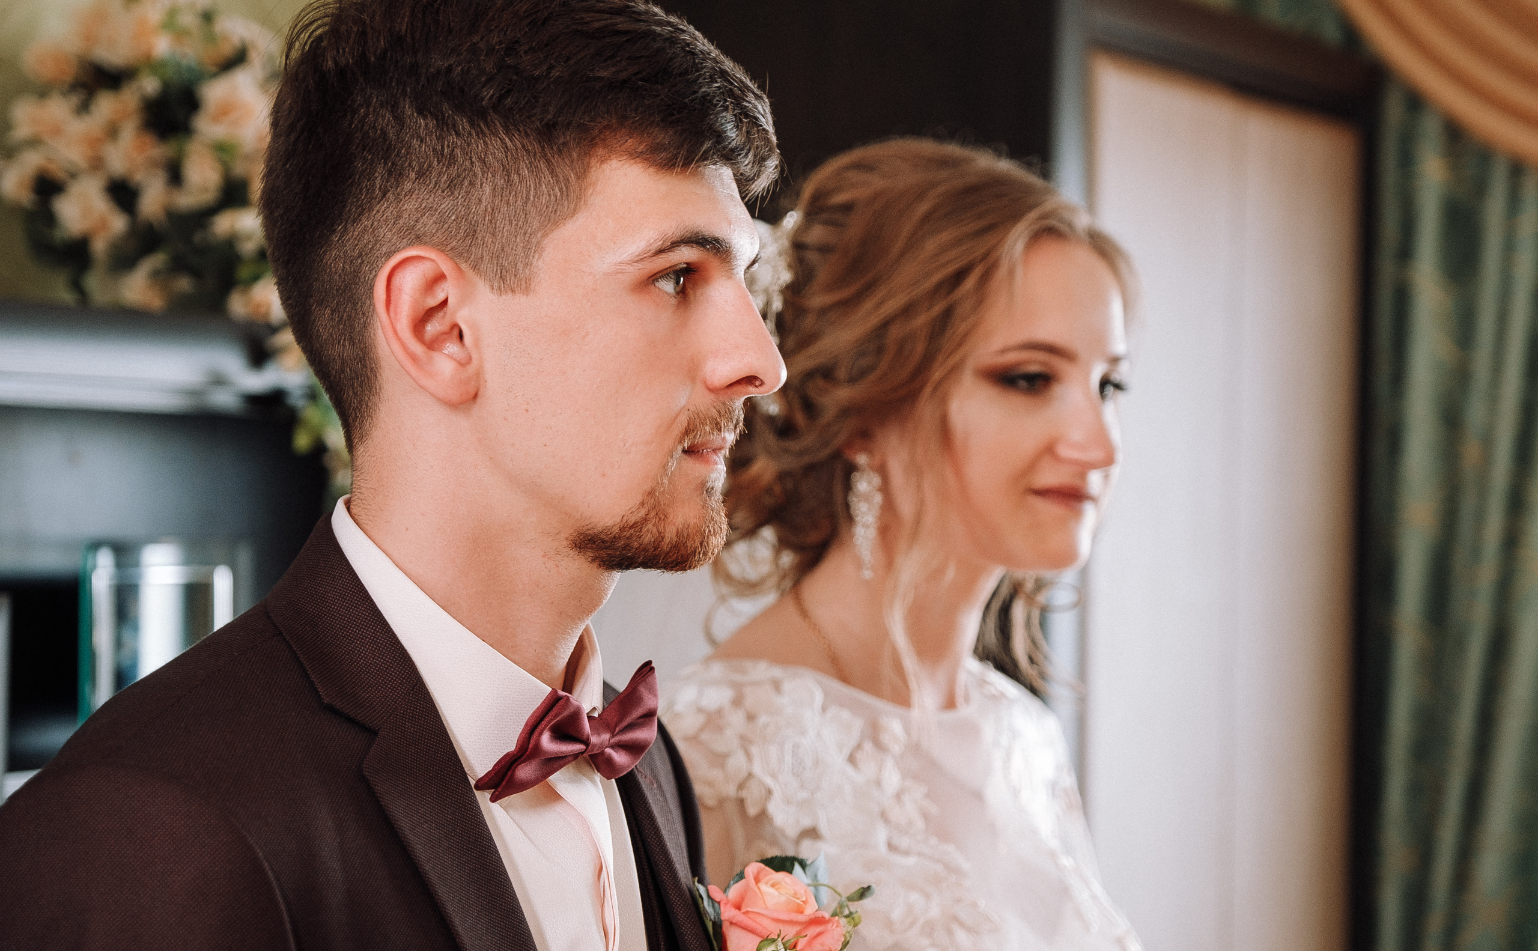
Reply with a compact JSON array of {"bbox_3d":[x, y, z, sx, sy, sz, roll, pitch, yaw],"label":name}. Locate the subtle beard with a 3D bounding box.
[{"bbox_3d":[-0.043,0.004,1.475,0.062,0.071,0.084,1,1,20],"label":"subtle beard"}]

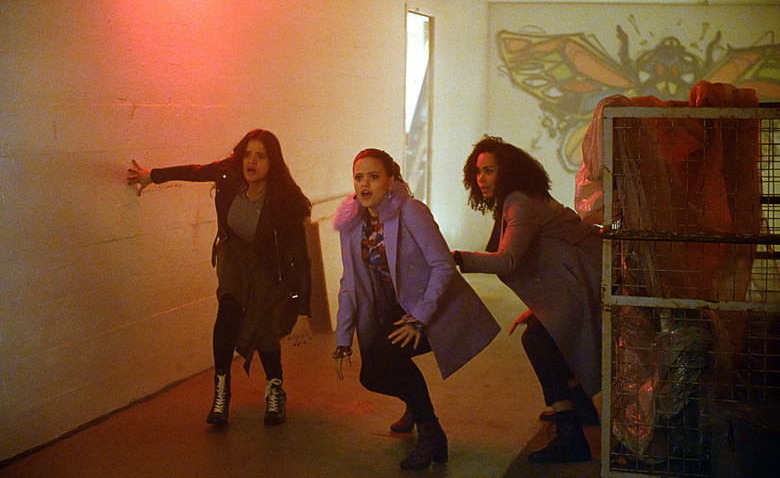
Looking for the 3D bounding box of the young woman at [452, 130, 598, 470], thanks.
[{"bbox_3d":[0.660,0.227,6.395,0.820,1.315,0.670,-2,5,-28],"label":"young woman"}]

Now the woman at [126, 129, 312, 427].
[{"bbox_3d":[-0.815,0.169,7.023,0.940,1.335,0.520,1,4,7],"label":"woman"}]

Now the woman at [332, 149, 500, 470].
[{"bbox_3d":[0.090,0.261,6.277,0.620,1.265,0.820,2,5,30],"label":"woman"}]

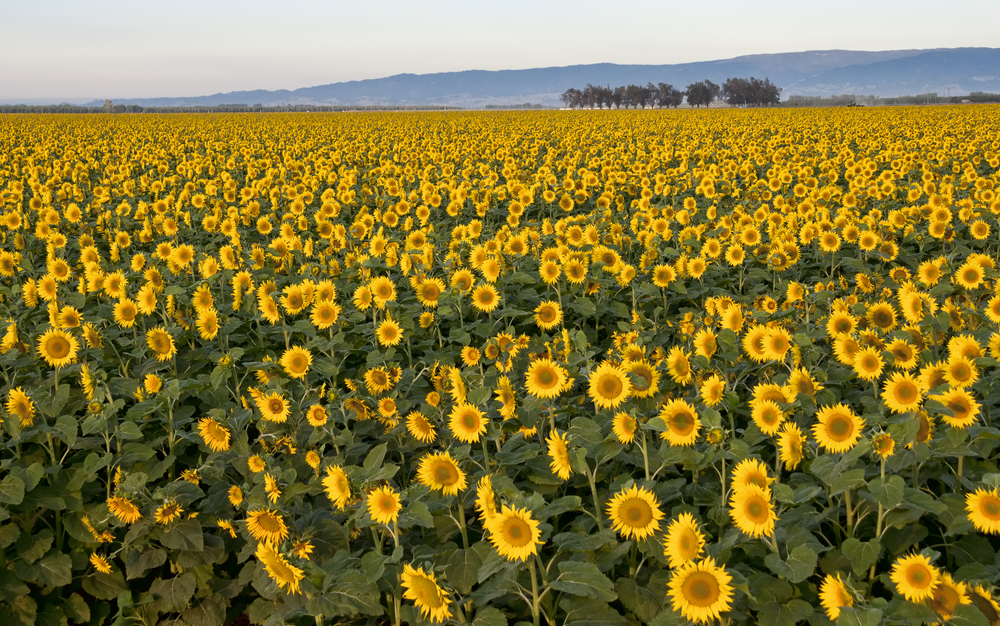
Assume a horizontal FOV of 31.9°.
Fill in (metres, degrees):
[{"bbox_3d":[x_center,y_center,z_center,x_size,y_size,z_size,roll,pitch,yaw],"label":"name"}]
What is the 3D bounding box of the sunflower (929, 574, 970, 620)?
[{"bbox_3d":[1.560,1.000,6.100,0.190,0.190,0.070,2,12,21],"label":"sunflower"}]

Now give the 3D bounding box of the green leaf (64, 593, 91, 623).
[{"bbox_3d":[-1.765,1.234,7.300,0.110,0.125,0.060,-1,7,-6],"label":"green leaf"}]

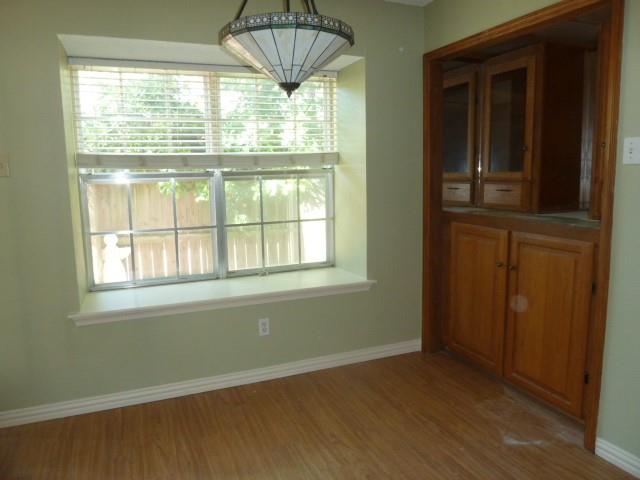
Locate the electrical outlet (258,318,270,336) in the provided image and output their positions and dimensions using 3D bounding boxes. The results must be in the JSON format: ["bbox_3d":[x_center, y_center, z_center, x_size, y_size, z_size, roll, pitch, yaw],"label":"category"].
[{"bbox_3d":[-0.360,0.569,3.000,0.070,0.114,0.008,-4,8,-21],"label":"electrical outlet"}]

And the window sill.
[{"bbox_3d":[-0.598,0.354,3.153,1.905,0.072,0.599,-4,8,-21],"label":"window sill"}]

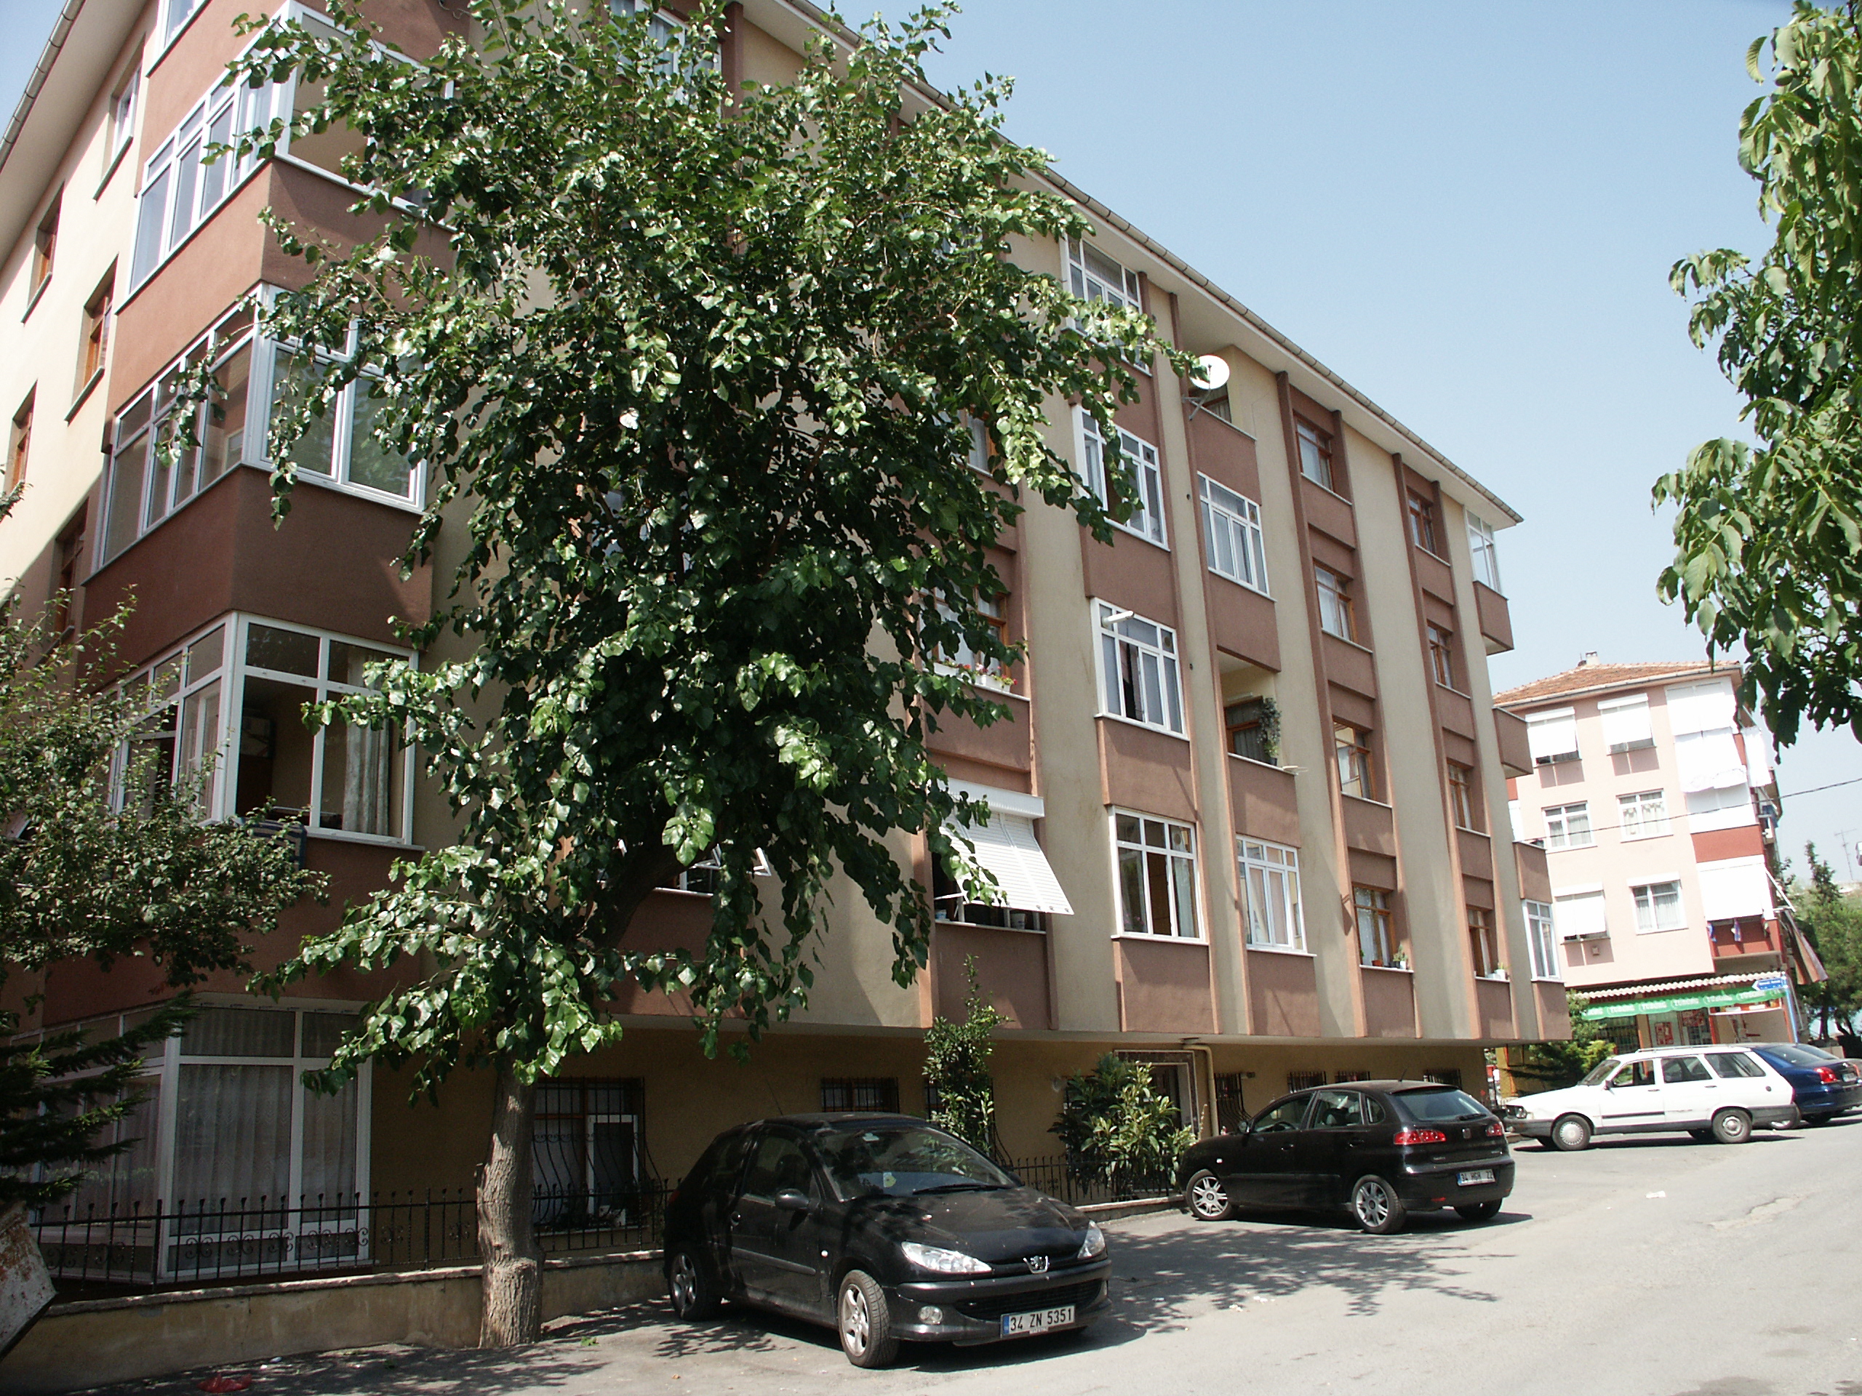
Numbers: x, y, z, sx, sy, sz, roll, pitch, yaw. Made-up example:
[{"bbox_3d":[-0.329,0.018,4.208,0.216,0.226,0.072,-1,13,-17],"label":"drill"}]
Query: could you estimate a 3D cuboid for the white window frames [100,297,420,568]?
[{"bbox_3d":[-5.981,-2.126,13.460,2.938,1.616,1.519,-17,-22,39],"label":"white window frames"}]

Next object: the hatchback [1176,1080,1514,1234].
[{"bbox_3d":[4.434,5.058,16.749,1.700,1.440,3.950,7,-18,-31],"label":"hatchback"}]

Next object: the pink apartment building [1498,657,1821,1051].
[{"bbox_3d":[23.430,5.509,48.986,8.200,13.800,10.000,-13,-20,31],"label":"pink apartment building"}]

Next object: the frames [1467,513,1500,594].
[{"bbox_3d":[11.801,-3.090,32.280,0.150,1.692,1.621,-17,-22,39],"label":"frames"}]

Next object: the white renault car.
[{"bbox_3d":[11.253,6.326,23.824,4.380,1.450,1.630,-4,-16,6],"label":"white renault car"}]

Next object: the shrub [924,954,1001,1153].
[{"bbox_3d":[0.348,4.151,16.022,0.850,2.790,0.850,-3,-17,0],"label":"shrub"}]

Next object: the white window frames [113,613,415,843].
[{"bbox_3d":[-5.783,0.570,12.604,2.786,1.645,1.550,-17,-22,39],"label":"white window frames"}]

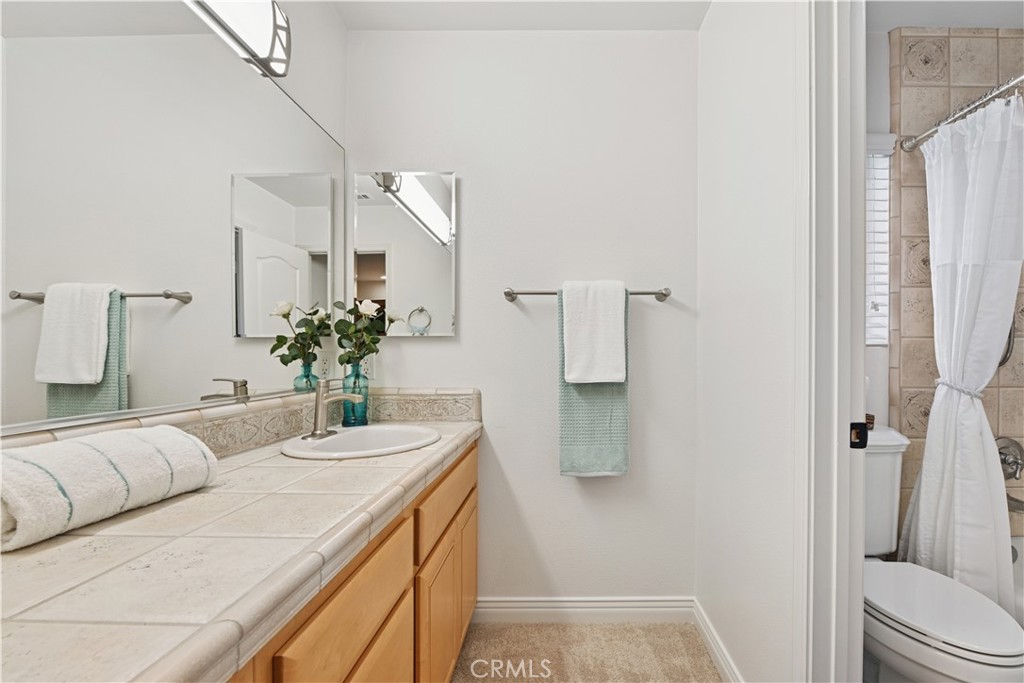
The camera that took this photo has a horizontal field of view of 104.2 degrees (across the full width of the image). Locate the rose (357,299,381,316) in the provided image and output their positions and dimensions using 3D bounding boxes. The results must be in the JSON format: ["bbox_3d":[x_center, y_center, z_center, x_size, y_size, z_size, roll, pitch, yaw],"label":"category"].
[{"bbox_3d":[-0.540,-0.128,1.500,0.085,0.066,0.083,0,-1,0],"label":"rose"}]

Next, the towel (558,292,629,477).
[{"bbox_3d":[0.320,0.162,1.560,0.272,0.733,0.062,0,-1,0],"label":"towel"}]

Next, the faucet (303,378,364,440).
[{"bbox_3d":[-0.550,0.210,1.260,0.170,0.182,0.150,0,-1,3],"label":"faucet"}]

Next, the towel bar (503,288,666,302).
[{"bbox_3d":[0.301,-0.185,1.592,0.654,0.049,0.095,0,-1,0],"label":"towel bar"}]

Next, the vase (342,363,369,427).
[{"bbox_3d":[-0.606,0.211,1.545,0.097,0.243,0.097,0,-1,0],"label":"vase"}]

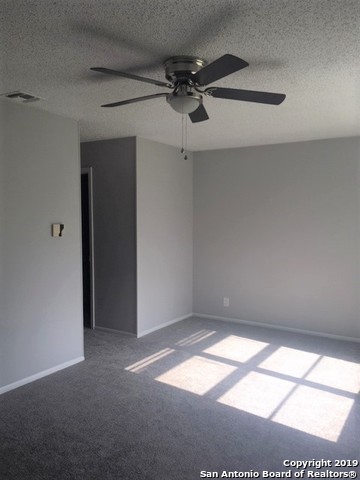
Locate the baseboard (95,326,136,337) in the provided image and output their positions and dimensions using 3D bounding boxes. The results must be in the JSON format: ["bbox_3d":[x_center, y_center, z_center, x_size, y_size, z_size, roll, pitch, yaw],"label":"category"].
[{"bbox_3d":[-0.825,1.171,5.108,0.708,0.055,0.017,2,4,32],"label":"baseboard"}]

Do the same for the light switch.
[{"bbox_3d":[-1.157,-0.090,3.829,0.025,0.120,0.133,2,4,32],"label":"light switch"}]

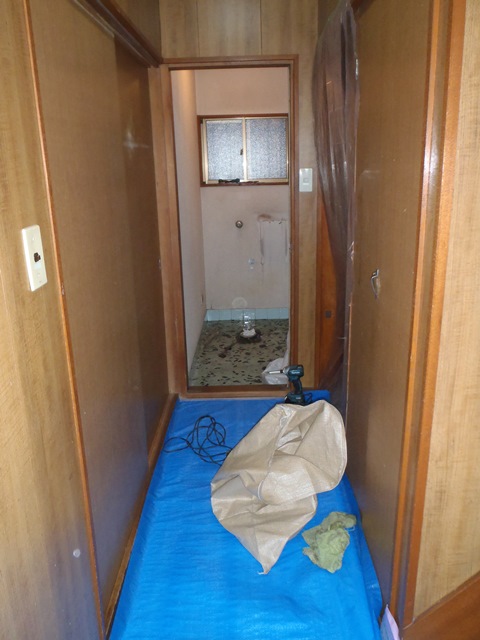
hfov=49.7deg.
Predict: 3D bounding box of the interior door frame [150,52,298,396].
[{"bbox_3d":[-0.028,-0.445,2.909,0.700,1.860,0.120,-1,16,1],"label":"interior door frame"}]

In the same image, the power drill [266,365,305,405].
[{"bbox_3d":[0.265,0.389,2.991,0.208,0.236,0.078,-3,16,-7],"label":"power drill"}]

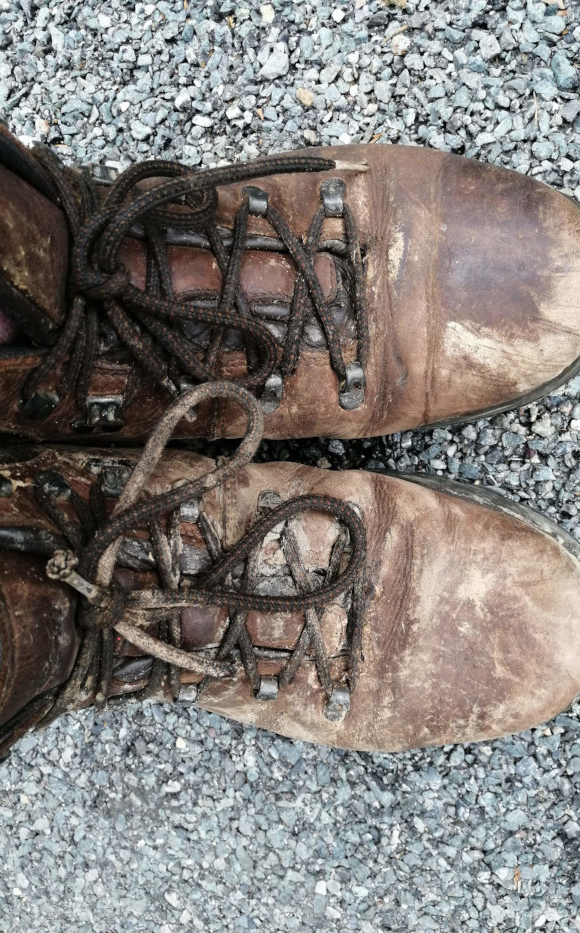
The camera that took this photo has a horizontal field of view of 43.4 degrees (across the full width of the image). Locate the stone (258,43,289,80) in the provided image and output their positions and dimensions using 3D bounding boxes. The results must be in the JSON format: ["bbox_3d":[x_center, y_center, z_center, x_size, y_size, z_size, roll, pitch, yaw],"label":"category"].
[{"bbox_3d":[-0.005,-0.182,0.331,0.011,0.009,0.021,32,94,3],"label":"stone"}]

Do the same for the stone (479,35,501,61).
[{"bbox_3d":[0.089,-0.186,0.324,0.007,0.007,0.009,-25,90,5],"label":"stone"}]

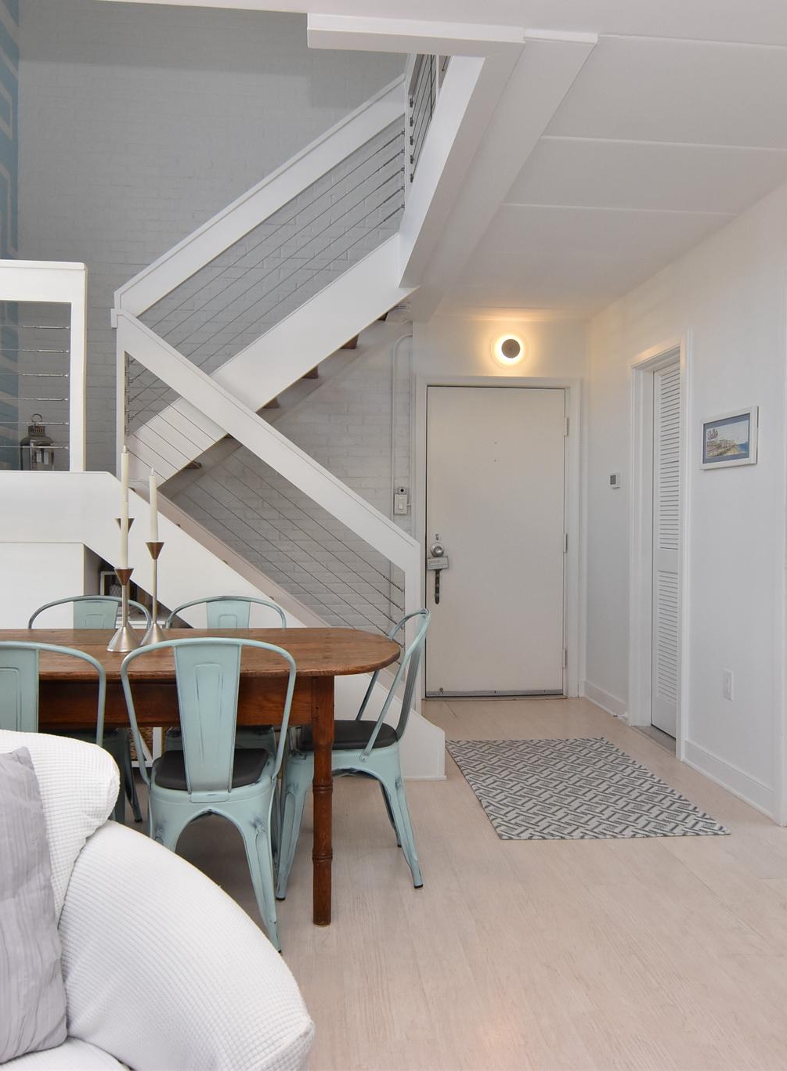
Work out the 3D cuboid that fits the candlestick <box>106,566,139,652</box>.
[{"bbox_3d":[-0.866,0.235,2.562,0.103,0.258,0.103,0,1,-6],"label":"candlestick"}]

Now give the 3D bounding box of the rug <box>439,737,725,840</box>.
[{"bbox_3d":[0.766,1.097,3.619,0.867,0.010,1.365,0,1,-4],"label":"rug"}]

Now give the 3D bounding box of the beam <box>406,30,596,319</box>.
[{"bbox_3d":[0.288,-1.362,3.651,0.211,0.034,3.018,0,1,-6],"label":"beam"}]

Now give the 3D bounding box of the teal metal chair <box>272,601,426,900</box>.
[{"bbox_3d":[-0.138,0.677,2.645,0.478,0.847,0.431,0,1,-8],"label":"teal metal chair"}]

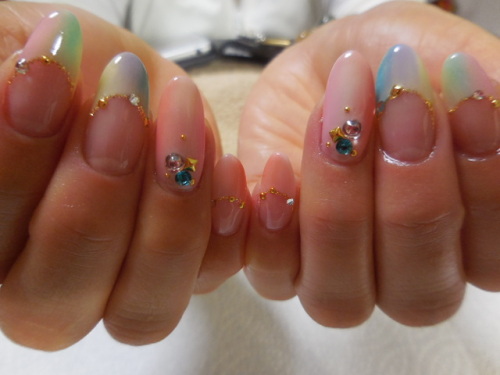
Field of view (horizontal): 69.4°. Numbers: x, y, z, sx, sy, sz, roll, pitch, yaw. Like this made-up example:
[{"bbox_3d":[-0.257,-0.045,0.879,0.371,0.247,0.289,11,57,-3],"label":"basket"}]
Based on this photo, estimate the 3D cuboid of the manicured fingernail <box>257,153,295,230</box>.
[{"bbox_3d":[0.007,0.001,0.091,0.009,0.020,0.004,3,-8,0],"label":"manicured fingernail"}]

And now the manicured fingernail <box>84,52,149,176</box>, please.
[{"bbox_3d":[-0.028,-0.016,0.078,0.012,0.028,0.005,4,-8,-11],"label":"manicured fingernail"}]

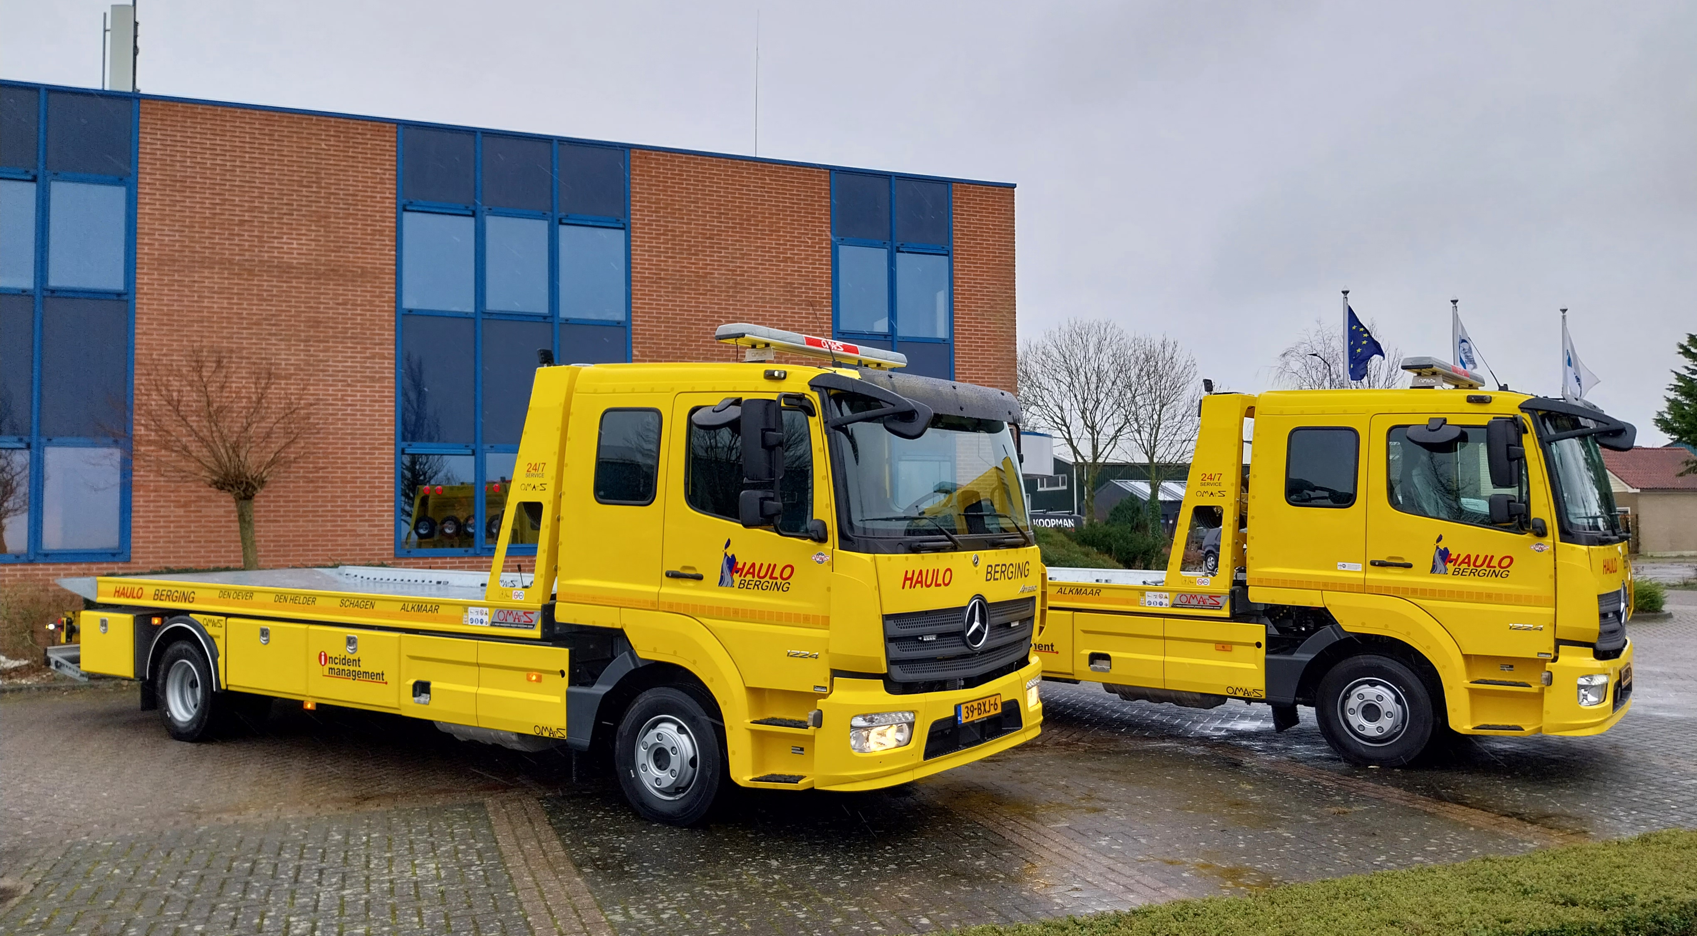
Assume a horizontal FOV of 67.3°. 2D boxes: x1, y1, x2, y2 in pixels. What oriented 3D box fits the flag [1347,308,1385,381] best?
[{"bbox_3d":[10.344,-2.467,25.500,0.800,1.520,0.450,-1,-2,22],"label":"flag"}]

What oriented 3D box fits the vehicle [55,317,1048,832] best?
[{"bbox_3d":[-2.762,0.699,9.802,8.630,2.880,2.500,-2,-3,33],"label":"vehicle"}]

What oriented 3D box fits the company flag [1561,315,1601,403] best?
[{"bbox_3d":[15.703,-2.314,27.300,0.830,1.800,0.500,-1,-3,30],"label":"company flag"}]

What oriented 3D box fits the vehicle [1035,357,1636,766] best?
[{"bbox_3d":[2.105,0.759,11.548,8.630,2.880,2.500,-2,-3,36],"label":"vehicle"}]

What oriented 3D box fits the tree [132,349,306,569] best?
[{"bbox_3d":[-7.506,0.468,15.276,2.100,3.795,2.000,1,-3,-26],"label":"tree"}]

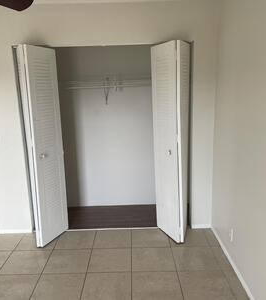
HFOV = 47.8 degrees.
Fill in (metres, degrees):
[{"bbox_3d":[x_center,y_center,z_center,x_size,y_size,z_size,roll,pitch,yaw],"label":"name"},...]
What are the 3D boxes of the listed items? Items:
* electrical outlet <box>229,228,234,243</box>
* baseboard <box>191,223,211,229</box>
[{"bbox_3d":[0.903,0.786,2.761,0.014,0.117,0.074,-1,13,0],"label":"electrical outlet"},{"bbox_3d":[0.790,0.873,3.471,0.235,0.060,0.017,-1,13,0],"label":"baseboard"}]

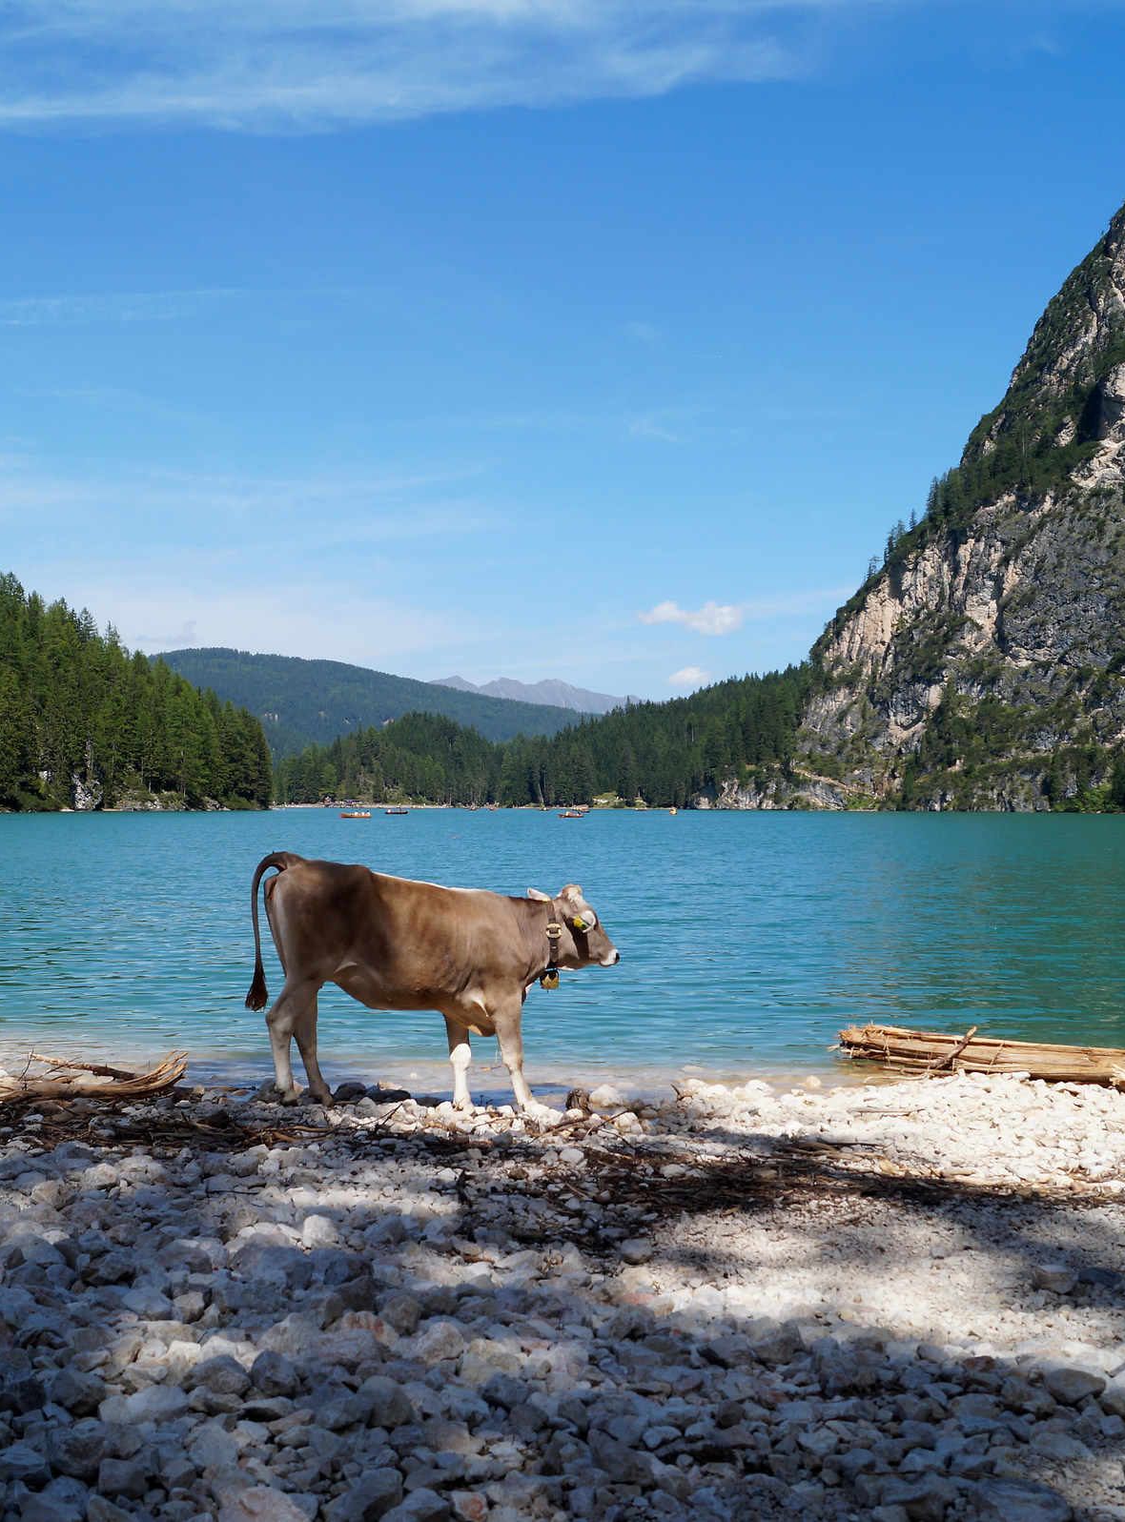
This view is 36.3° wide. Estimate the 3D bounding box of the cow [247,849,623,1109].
[{"bbox_3d":[-0.713,1.197,9.300,2.020,1.380,0.540,0,-2,-9],"label":"cow"}]

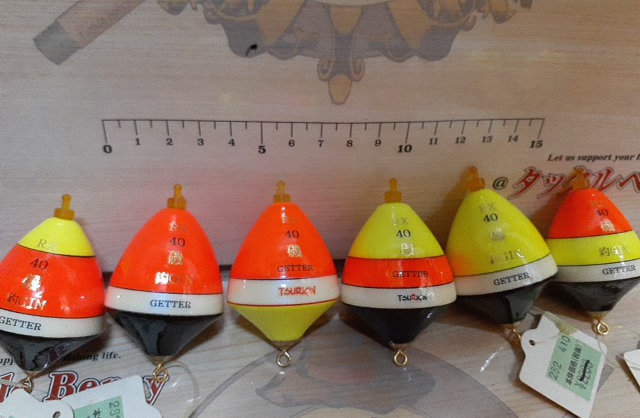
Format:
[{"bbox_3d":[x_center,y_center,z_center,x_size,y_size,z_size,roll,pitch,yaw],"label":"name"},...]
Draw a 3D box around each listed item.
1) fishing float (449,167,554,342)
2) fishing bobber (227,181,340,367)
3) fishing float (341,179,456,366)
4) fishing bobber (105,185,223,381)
[{"bbox_3d":[0.064,0.017,0.181,0.039,0.039,0.066,-14,86,18],"label":"fishing float"},{"bbox_3d":[-0.013,0.022,0.177,0.039,0.039,0.066,-1,85,-4],"label":"fishing bobber"},{"bbox_3d":[0.027,0.022,0.174,0.039,0.039,0.066,-2,86,8],"label":"fishing float"},{"bbox_3d":[-0.051,0.024,0.169,0.039,0.039,0.066,6,81,-16],"label":"fishing bobber"}]

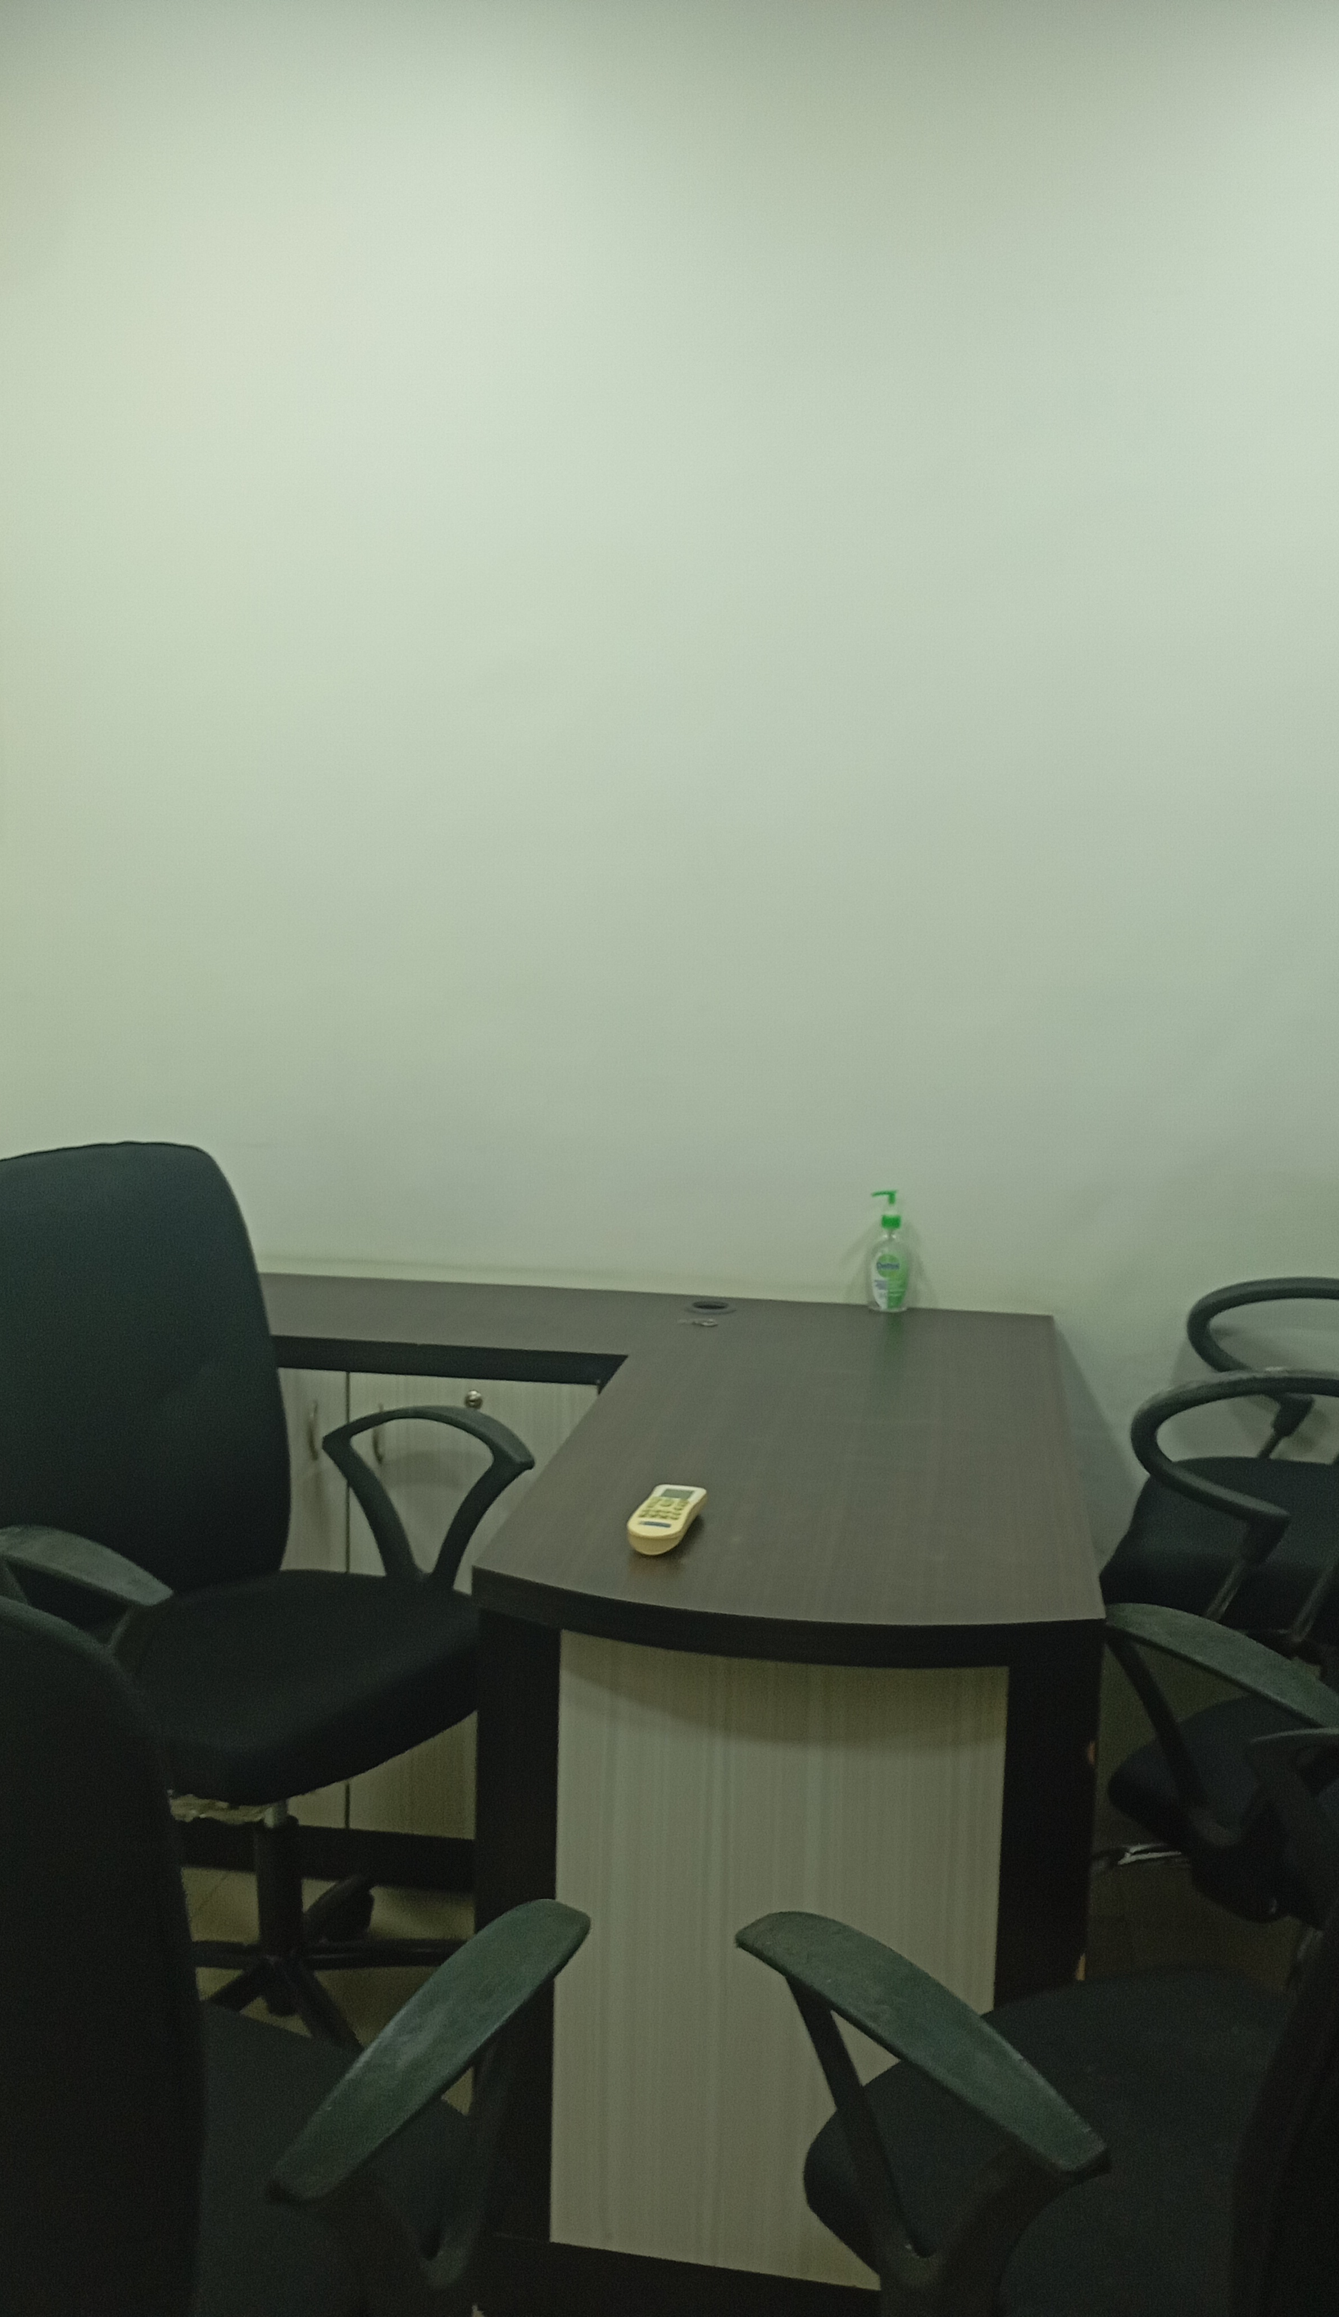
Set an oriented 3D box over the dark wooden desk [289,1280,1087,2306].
[{"bbox_3d":[-0.188,0.679,2.291,1.304,0.784,1.202,3,9,9],"label":"dark wooden desk"}]

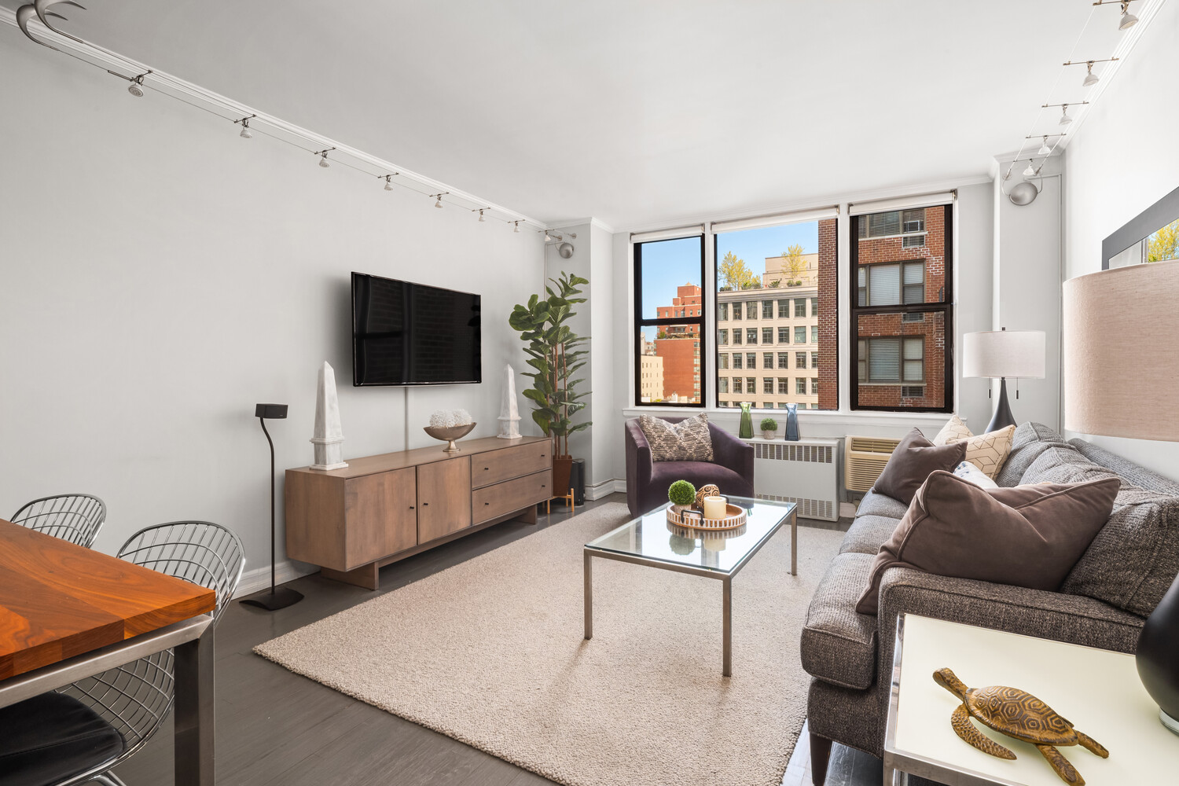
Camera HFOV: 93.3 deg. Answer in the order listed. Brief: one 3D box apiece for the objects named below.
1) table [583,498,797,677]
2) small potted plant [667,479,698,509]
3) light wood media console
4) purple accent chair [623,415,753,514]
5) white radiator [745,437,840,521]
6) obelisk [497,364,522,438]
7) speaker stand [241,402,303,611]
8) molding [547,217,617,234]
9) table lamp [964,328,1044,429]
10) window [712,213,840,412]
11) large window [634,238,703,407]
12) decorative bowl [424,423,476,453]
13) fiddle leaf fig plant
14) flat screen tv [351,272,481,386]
[{"bbox_3d":[0.556,0.815,2.685,0.619,0.393,1.210,1,2,31],"label":"table"},{"bbox_3d":[0.464,0.521,2.761,0.132,0.164,0.132,0,2,0],"label":"small potted plant"},{"bbox_3d":[-0.946,0.691,3.630,0.478,0.614,1.836,0,2,29],"label":"light wood media console"},{"bbox_3d":[0.746,0.593,4.391,0.859,0.730,0.758,0,2,-3],"label":"purple accent chair"},{"bbox_3d":[1.510,0.649,4.406,0.842,0.600,0.236,0,2,29],"label":"white radiator"},{"bbox_3d":[-0.640,0.062,4.455,0.140,0.587,0.140,0,2,29],"label":"obelisk"},{"bbox_3d":[-1.549,0.538,2.731,0.223,0.970,0.217,1,2,29],"label":"speaker stand"},{"bbox_3d":[-0.096,-1.472,5.090,0.511,0.057,0.473,0,2,29],"label":"molding"},{"bbox_3d":[2.450,0.009,3.298,0.390,0.790,0.390,0,2,29],"label":"table lamp"},{"bbox_3d":[1.501,-0.615,4.544,0.964,1.503,0.100,0,2,29],"label":"window"},{"bbox_3d":[0.711,-0.633,4.981,0.680,1.520,0.100,0,2,29],"label":"large window"},{"bbox_3d":[-0.905,0.288,3.652,0.223,0.173,0.457,1,2,29],"label":"decorative bowl"},{"bbox_3d":[-0.318,-0.124,4.527,0.602,1.716,0.602,1,2,29],"label":"fiddle leaf fig plant"},{"bbox_3d":[-1.113,-0.388,3.748,0.050,0.664,1.118,0,2,29],"label":"flat screen tv"}]

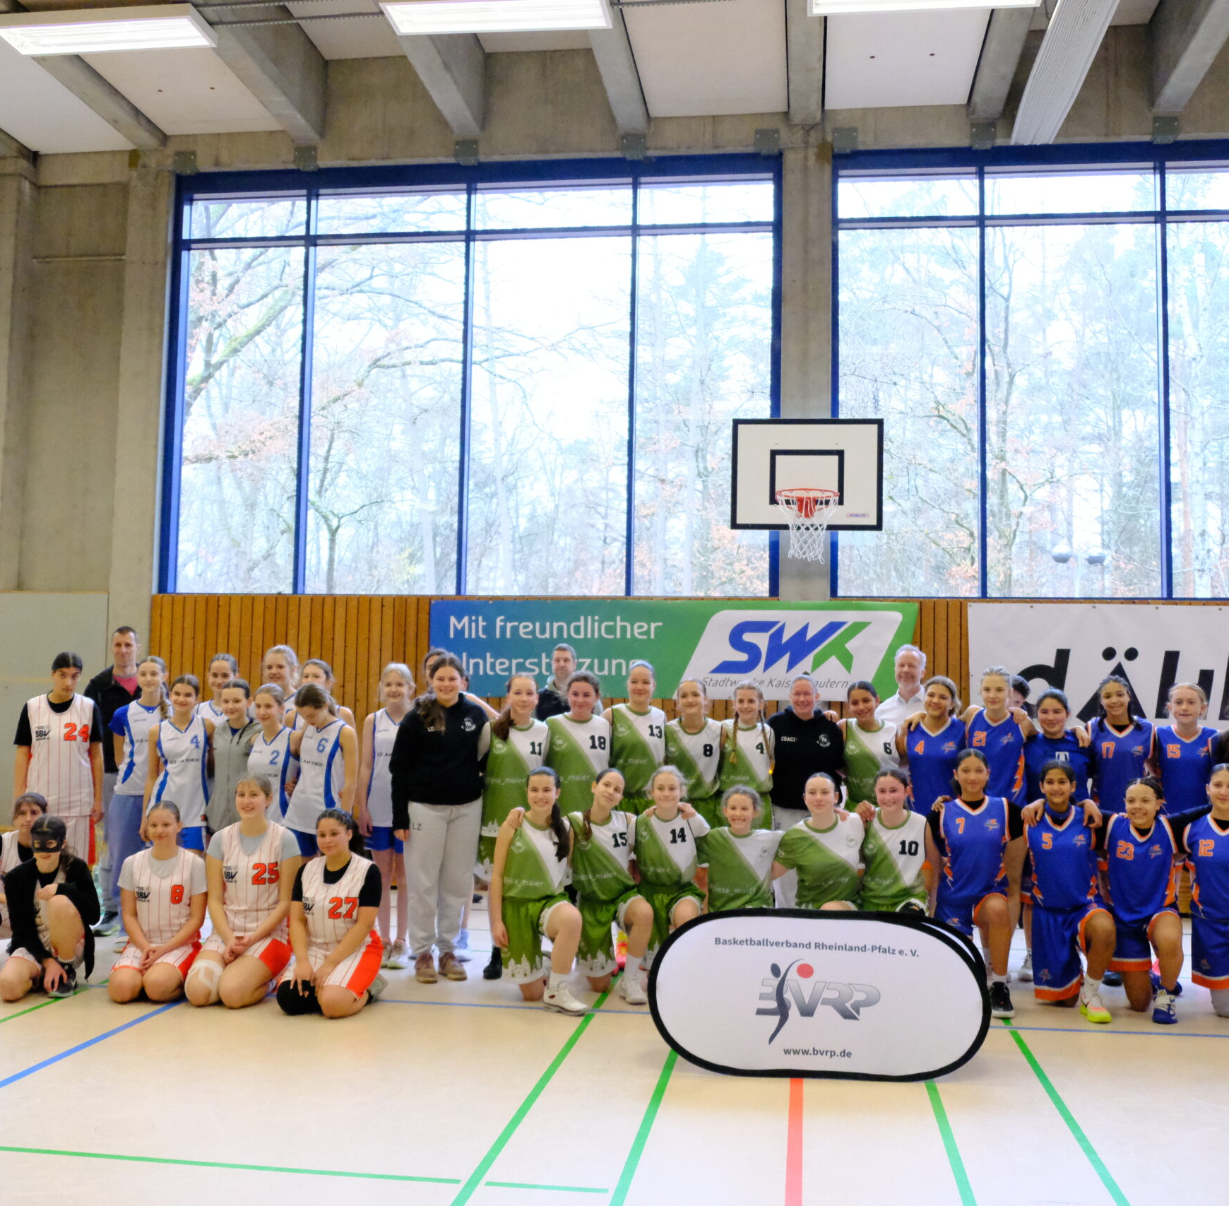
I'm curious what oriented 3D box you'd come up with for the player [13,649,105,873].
[{"bbox_3d":[-3.202,1.148,8.100,0.500,1.720,0.300,2,-4,-16],"label":"player"}]

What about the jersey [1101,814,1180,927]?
[{"bbox_3d":[2.619,1.331,7.000,0.390,0.560,0.280,-1,-5,20],"label":"jersey"}]

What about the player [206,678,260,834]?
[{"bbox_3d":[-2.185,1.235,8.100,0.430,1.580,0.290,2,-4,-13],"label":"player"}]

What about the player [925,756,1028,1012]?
[{"bbox_3d":[1.806,1.379,7.121,0.500,1.270,0.780,0,-4,14],"label":"player"}]

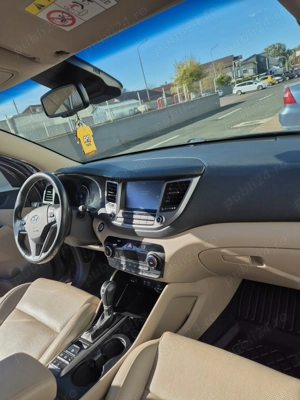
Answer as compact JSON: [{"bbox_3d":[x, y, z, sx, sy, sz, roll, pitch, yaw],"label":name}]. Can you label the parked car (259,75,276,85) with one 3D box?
[{"bbox_3d":[18.252,-18.937,42.525,3.800,1.500,1.660,8,28,44],"label":"parked car"}]

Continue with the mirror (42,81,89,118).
[{"bbox_3d":[-0.247,-0.290,0.779,0.230,0.066,0.038,9,35,45],"label":"mirror"}]

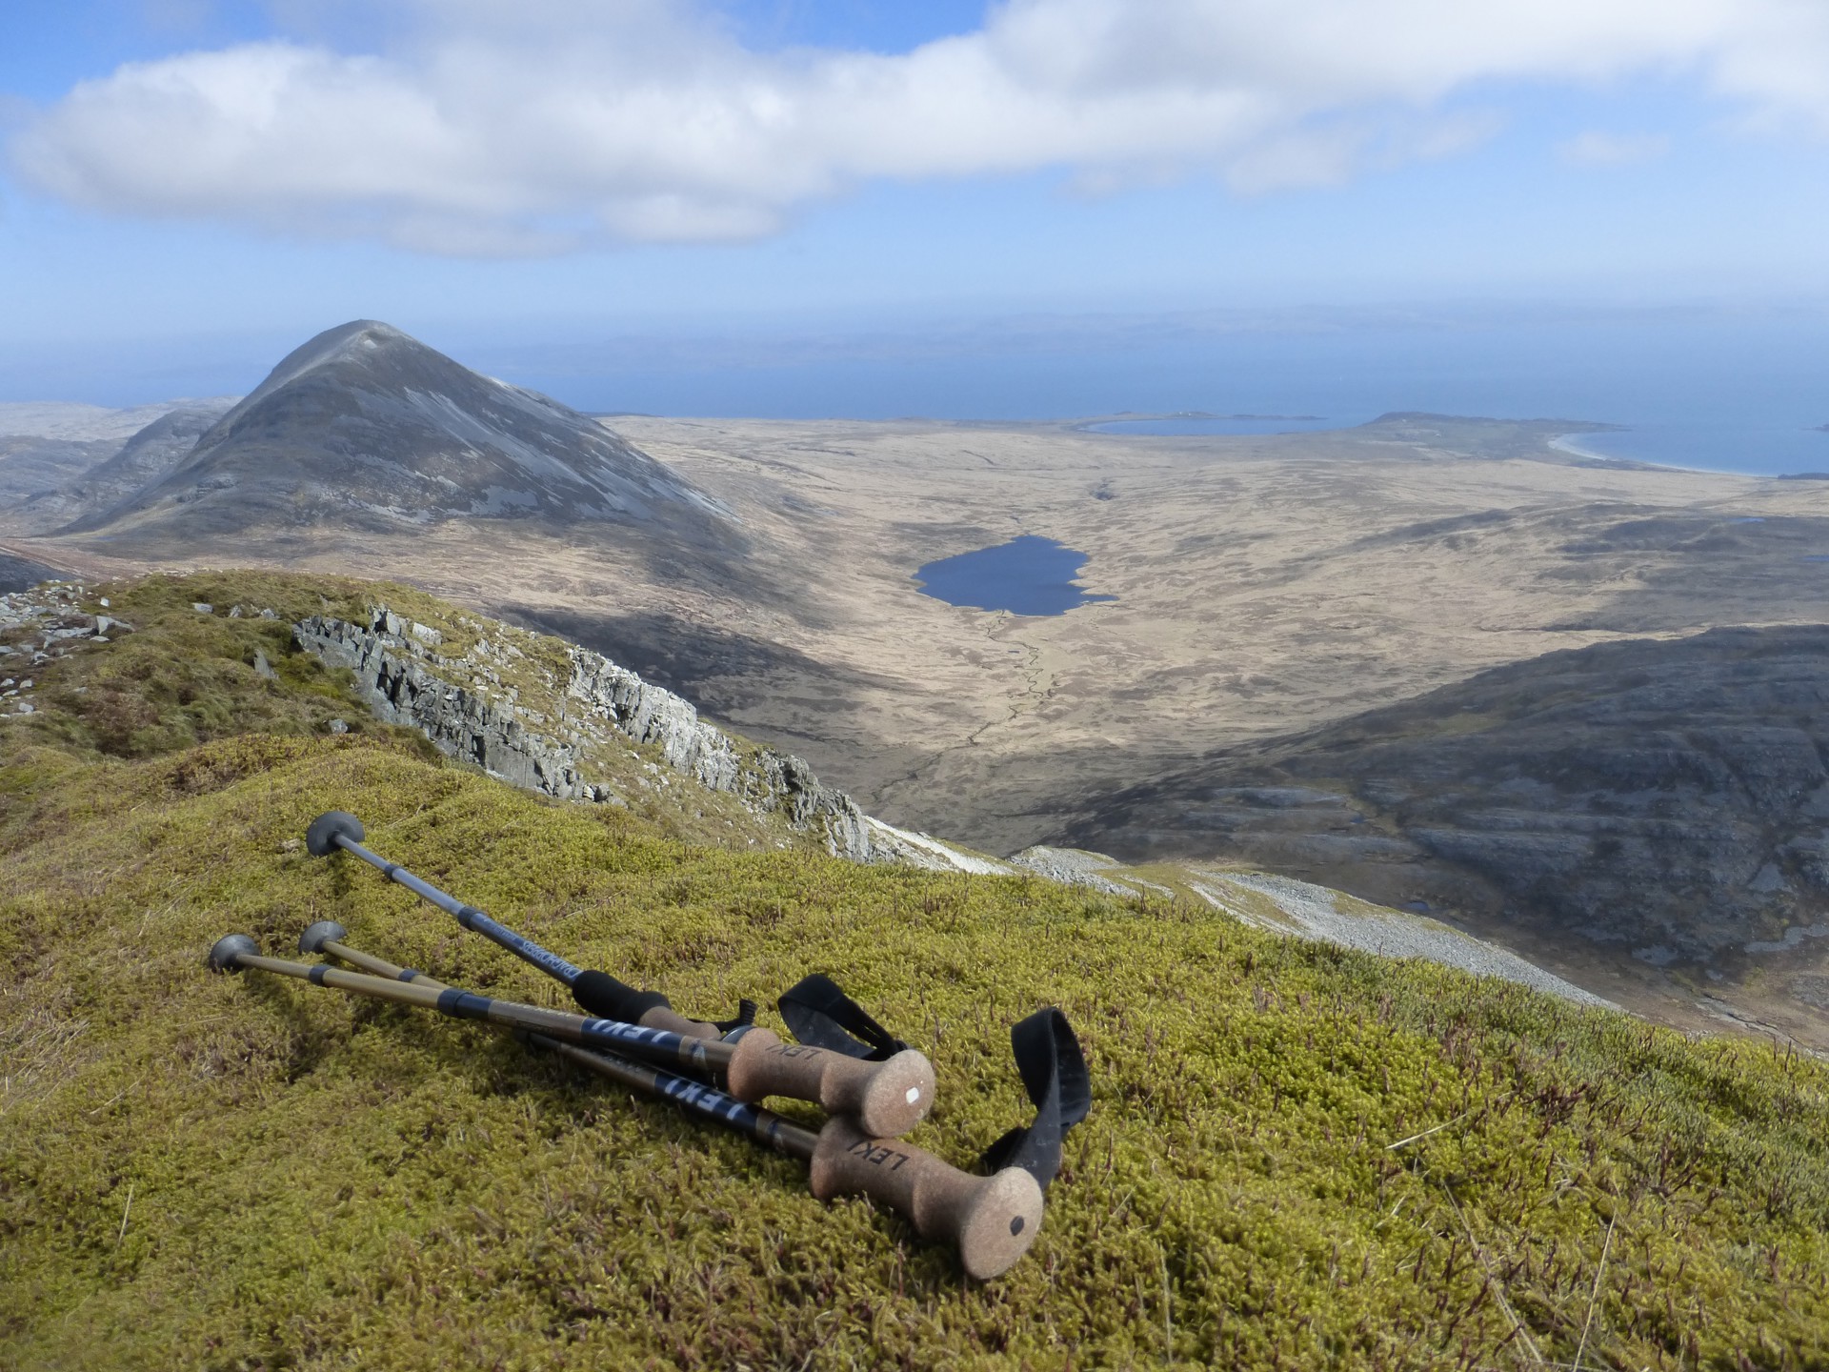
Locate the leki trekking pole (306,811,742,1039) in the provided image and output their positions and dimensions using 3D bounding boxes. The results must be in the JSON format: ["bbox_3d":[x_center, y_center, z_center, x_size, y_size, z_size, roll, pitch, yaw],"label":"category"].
[{"bbox_3d":[-0.425,0.211,1.191,0.065,0.065,1.095,-46,28,-26],"label":"leki trekking pole"}]

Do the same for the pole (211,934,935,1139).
[{"bbox_3d":[-0.370,0.247,1.000,1.003,0.060,0.065,-5,40,42],"label":"pole"}]

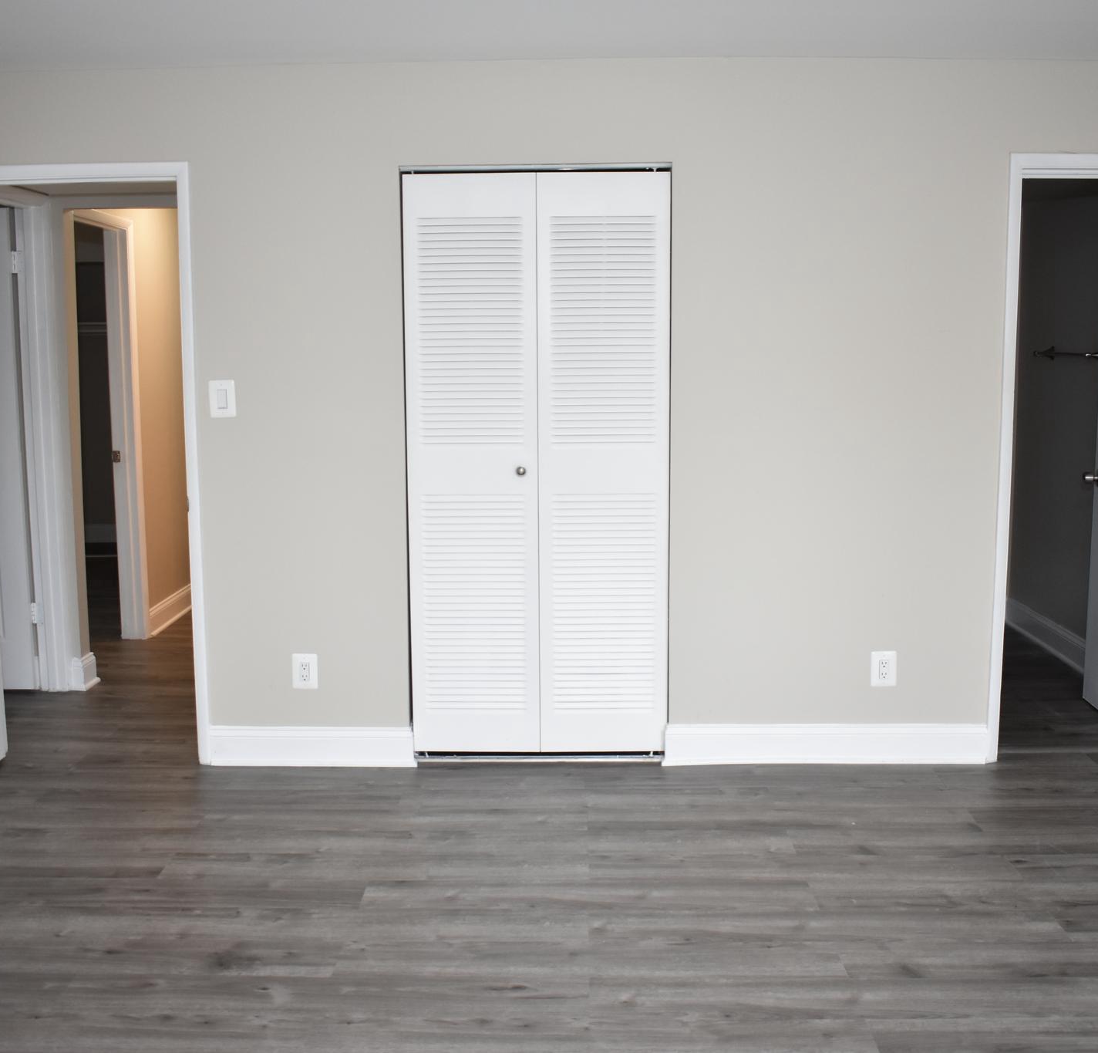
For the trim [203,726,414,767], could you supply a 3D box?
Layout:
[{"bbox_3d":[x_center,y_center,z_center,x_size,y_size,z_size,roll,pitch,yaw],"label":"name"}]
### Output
[{"bbox_3d":[-0.846,0.784,4.234,0.733,0.144,0.022,0,7,1],"label":"trim"}]

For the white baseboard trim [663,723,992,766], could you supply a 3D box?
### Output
[{"bbox_3d":[0.990,0.777,4.217,1.152,0.147,0.022,0,7,1],"label":"white baseboard trim"}]

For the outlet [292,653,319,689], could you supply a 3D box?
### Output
[{"bbox_3d":[-0.866,0.517,4.209,0.089,0.126,0.010,0,7,1],"label":"outlet"}]

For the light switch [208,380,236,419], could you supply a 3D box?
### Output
[{"bbox_3d":[-1.130,-0.441,4.101,0.088,0.128,0.010,0,7,1],"label":"light switch"}]

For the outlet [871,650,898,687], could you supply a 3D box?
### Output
[{"bbox_3d":[1.187,0.506,4.190,0.090,0.127,0.010,0,7,1],"label":"outlet"}]

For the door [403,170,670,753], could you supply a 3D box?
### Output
[{"bbox_3d":[-0.032,-0.197,4.143,0.910,2.023,0.035,0,7,1],"label":"door"}]

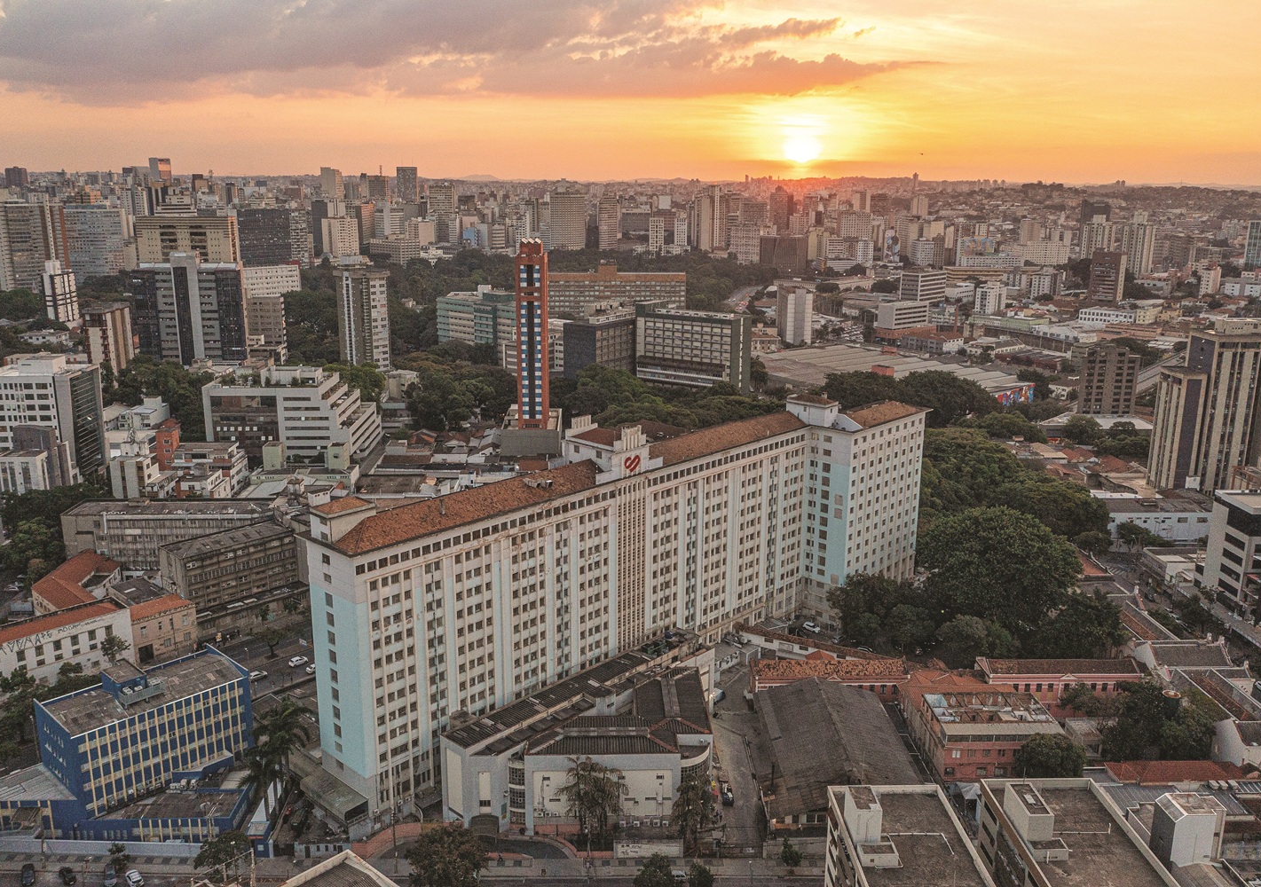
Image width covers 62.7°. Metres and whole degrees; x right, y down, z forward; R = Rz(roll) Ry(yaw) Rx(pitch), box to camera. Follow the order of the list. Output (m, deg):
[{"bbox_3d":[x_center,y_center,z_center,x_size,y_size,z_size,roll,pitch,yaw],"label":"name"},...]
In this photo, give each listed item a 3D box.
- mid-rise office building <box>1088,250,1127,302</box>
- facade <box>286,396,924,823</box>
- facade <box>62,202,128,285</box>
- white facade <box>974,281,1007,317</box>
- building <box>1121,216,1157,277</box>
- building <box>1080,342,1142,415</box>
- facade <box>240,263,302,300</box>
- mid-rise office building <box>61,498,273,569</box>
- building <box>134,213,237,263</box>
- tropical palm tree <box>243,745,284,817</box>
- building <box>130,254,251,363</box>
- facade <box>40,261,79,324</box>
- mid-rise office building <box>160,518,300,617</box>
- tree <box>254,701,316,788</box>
[{"bbox_3d":[341.006,-119.509,743.260,12.000,36.634,20.000,-12,18,-41],"label":"mid-rise office building"},{"bbox_3d":[11.909,23.423,226.046,27.160,55.520,165.700,13,18,41],"label":"facade"},{"bbox_3d":[-481.480,-179.380,941.840,54.000,71.290,12.000,0,14,-2],"label":"facade"},{"bbox_3d":[303.280,-122.080,874.820,13.500,26.410,26.000,14,19,43],"label":"white facade"},{"bbox_3d":[462.829,-179.110,946.581,19.000,59.061,18.000,-9,17,-34],"label":"building"},{"bbox_3d":[217.806,-28.383,478.125,25.000,32.510,11.000,0,14,-2],"label":"building"},{"bbox_3d":[-216.321,-86.717,616.280,16.000,36.860,36.640,13,18,41],"label":"facade"},{"bbox_3d":[-121.034,24.266,275.847,52.000,15.250,14.000,0,14,-2],"label":"mid-rise office building"},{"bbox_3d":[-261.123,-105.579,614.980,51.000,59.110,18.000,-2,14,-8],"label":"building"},{"bbox_3d":[-62.073,57.672,175.400,6.200,12.200,6.000,0,14,0],"label":"tropical palm tree"},{"bbox_3d":[-203.530,-62.570,481.720,49.000,50.250,12.000,0,14,-2],"label":"building"},{"bbox_3d":[-346.890,-91.800,628.460,8.000,37.060,20.500,0,14,-1],"label":"facade"},{"bbox_3d":[-101.380,32.710,263.150,12.900,18.030,29.000,14,19,43],"label":"mid-rise office building"},{"bbox_3d":[-57.924,50.465,173.040,8.300,18.000,8.300,0,14,-2],"label":"tree"}]

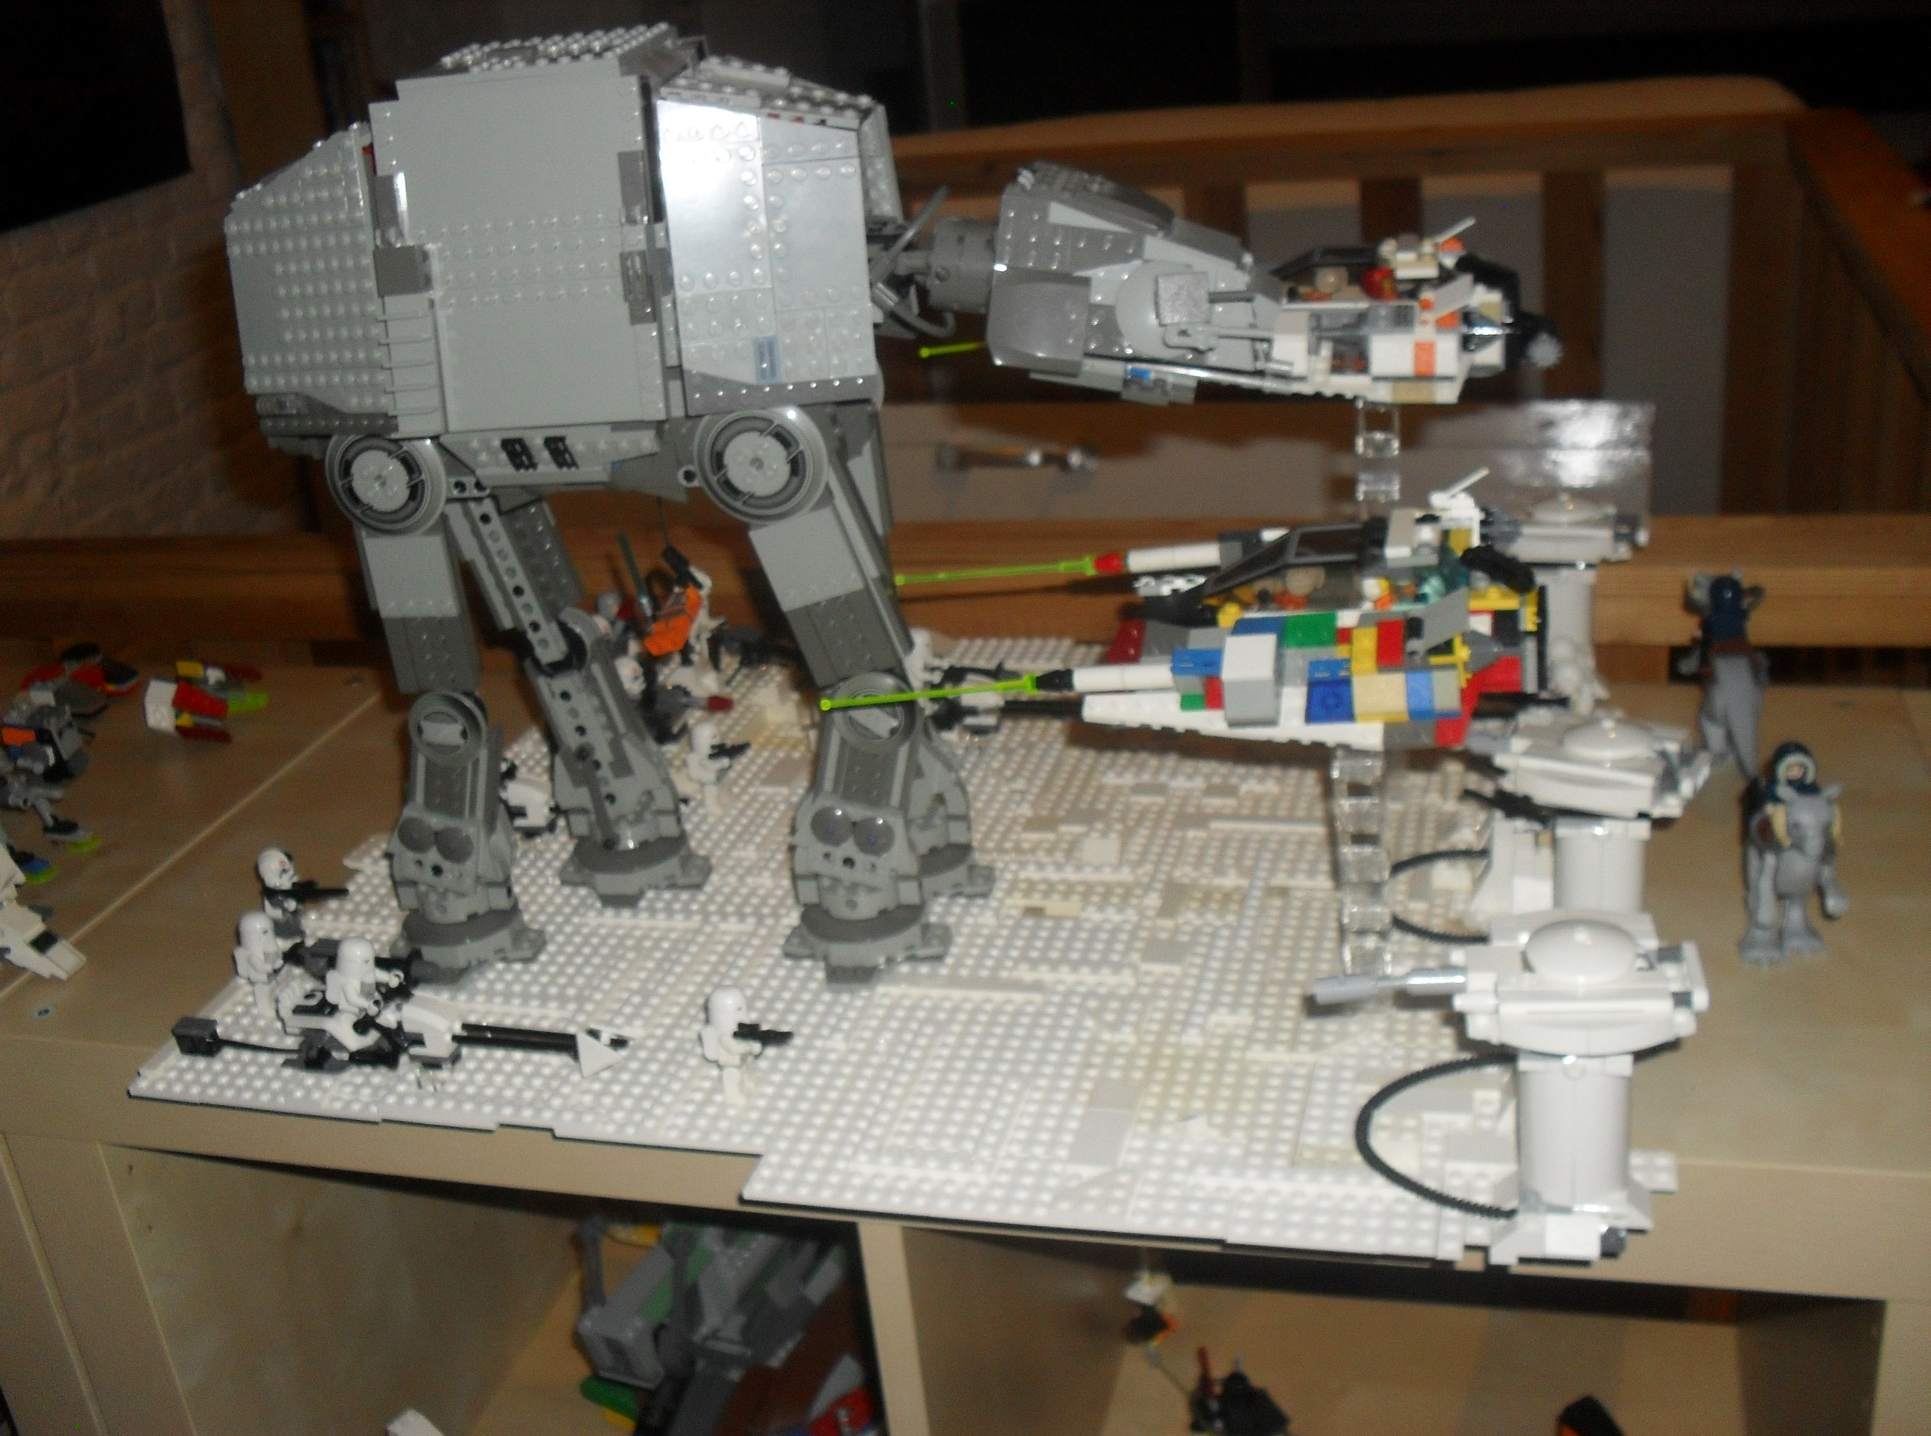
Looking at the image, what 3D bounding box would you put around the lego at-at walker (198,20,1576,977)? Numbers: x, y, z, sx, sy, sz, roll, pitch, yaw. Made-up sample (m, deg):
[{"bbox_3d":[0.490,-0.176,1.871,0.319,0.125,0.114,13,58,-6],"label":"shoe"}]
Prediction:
[{"bbox_3d":[-0.037,-0.078,0.730,0.463,0.353,0.134,1,23,16],"label":"lego at-at walker"}]

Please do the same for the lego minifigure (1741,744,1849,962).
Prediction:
[{"bbox_3d":[0.305,0.046,0.724,0.037,0.080,0.065,-1,23,11],"label":"lego minifigure"}]

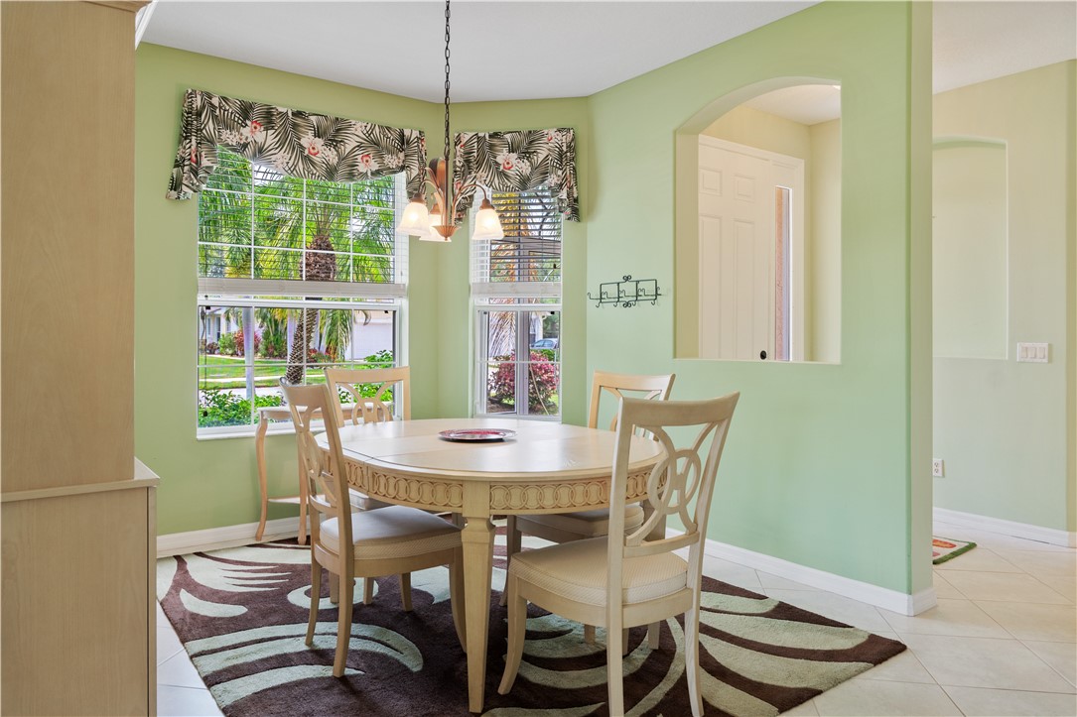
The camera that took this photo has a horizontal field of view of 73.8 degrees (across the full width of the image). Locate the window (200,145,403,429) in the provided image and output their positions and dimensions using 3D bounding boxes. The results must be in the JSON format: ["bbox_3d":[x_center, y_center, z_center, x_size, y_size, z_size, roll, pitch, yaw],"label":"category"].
[{"bbox_3d":[-1.444,-0.433,4.508,1.310,1.760,0.130,-1,1,-35],"label":"window"}]

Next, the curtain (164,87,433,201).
[{"bbox_3d":[-1.390,-1.194,4.386,1.590,0.630,0.140,-1,1,-35],"label":"curtain"}]

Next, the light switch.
[{"bbox_3d":[2.917,-0.033,4.240,0.015,0.114,0.161,-1,1,-37],"label":"light switch"}]

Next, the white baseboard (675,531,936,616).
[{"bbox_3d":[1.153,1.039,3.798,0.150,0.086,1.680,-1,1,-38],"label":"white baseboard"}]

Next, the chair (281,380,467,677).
[{"bbox_3d":[-0.628,0.588,2.735,0.585,1.020,0.545,-1,1,-36],"label":"chair"}]

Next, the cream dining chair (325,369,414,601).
[{"bbox_3d":[-0.718,0.564,3.547,0.545,1.020,0.585,-1,1,-38],"label":"cream dining chair"}]

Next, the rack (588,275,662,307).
[{"bbox_3d":[0.516,-0.412,4.397,0.130,0.207,0.500,-1,1,-38],"label":"rack"}]

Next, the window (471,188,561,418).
[{"bbox_3d":[-0.139,-0.444,4.907,0.640,1.750,0.130,0,1,12],"label":"window"}]

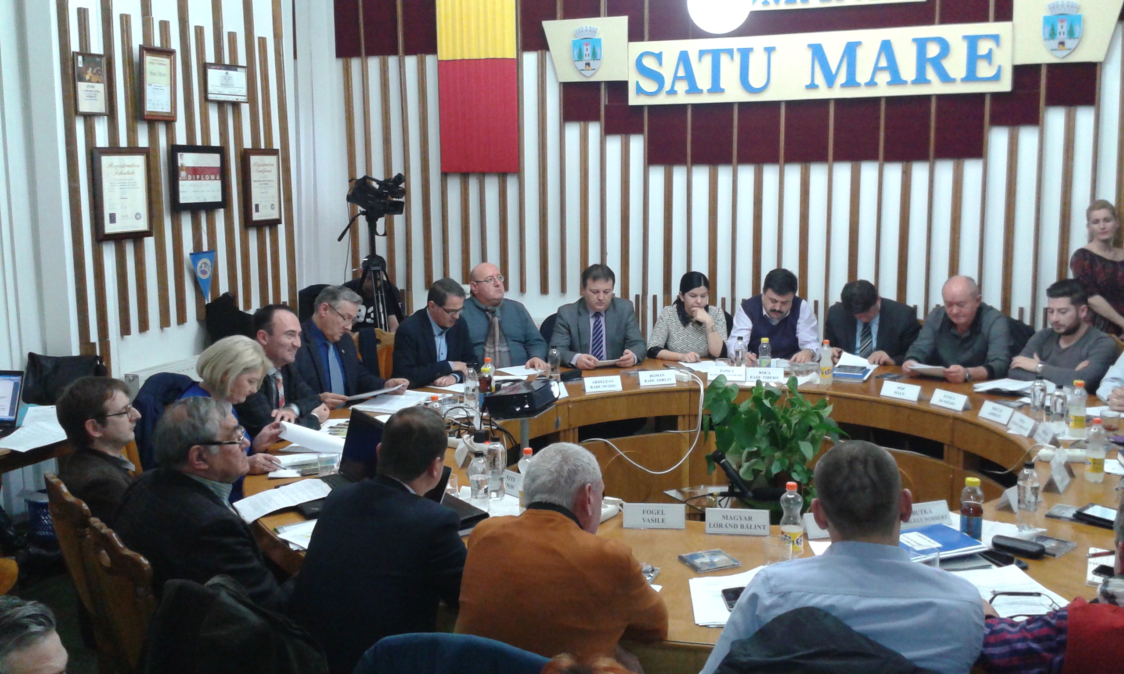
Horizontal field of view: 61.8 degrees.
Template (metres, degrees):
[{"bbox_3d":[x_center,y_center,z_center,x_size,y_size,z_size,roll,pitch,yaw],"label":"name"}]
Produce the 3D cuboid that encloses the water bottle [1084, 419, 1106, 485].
[{"bbox_3d":[1.980,0.419,3.496,0.070,0.240,0.070,-1,8,0],"label":"water bottle"}]

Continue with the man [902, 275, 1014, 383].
[{"bbox_3d":[2.345,0.313,5.656,0.580,1.320,0.750,6,10,38],"label":"man"}]

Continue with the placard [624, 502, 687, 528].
[{"bbox_3d":[0.305,0.587,3.104,0.207,0.074,0.065,0,10,4],"label":"placard"}]

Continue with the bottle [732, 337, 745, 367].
[{"bbox_3d":[1.019,0.115,5.409,0.068,0.225,0.068,-1,10,0],"label":"bottle"}]

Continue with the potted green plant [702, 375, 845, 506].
[{"bbox_3d":[0.933,0.464,4.080,0.600,0.600,0.540,-1,10,0],"label":"potted green plant"}]

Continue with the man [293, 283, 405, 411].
[{"bbox_3d":[-1.054,0.408,4.962,0.750,1.345,0.570,8,13,42],"label":"man"}]

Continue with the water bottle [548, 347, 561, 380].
[{"bbox_3d":[-0.046,0.150,5.635,0.067,0.207,0.067,-1,8,0],"label":"water bottle"}]

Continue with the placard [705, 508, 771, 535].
[{"bbox_3d":[0.567,0.595,3.039,0.207,0.075,0.065,0,10,6],"label":"placard"}]

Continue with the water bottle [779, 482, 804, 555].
[{"bbox_3d":[0.702,0.556,2.870,0.067,0.235,0.067,-1,10,0],"label":"water bottle"}]

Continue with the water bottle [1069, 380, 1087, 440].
[{"bbox_3d":[2.204,0.308,4.010,0.068,0.235,0.068,-1,10,0],"label":"water bottle"}]

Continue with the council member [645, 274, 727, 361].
[{"bbox_3d":[0.852,0.255,6.253,0.540,1.300,0.720,-1,8,1],"label":"council member"}]

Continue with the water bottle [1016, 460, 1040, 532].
[{"bbox_3d":[1.493,0.512,3.010,0.066,0.220,0.066,-1,10,0],"label":"water bottle"}]

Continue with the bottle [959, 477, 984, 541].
[{"bbox_3d":[1.258,0.534,2.885,0.067,0.217,0.067,-1,10,0],"label":"bottle"}]

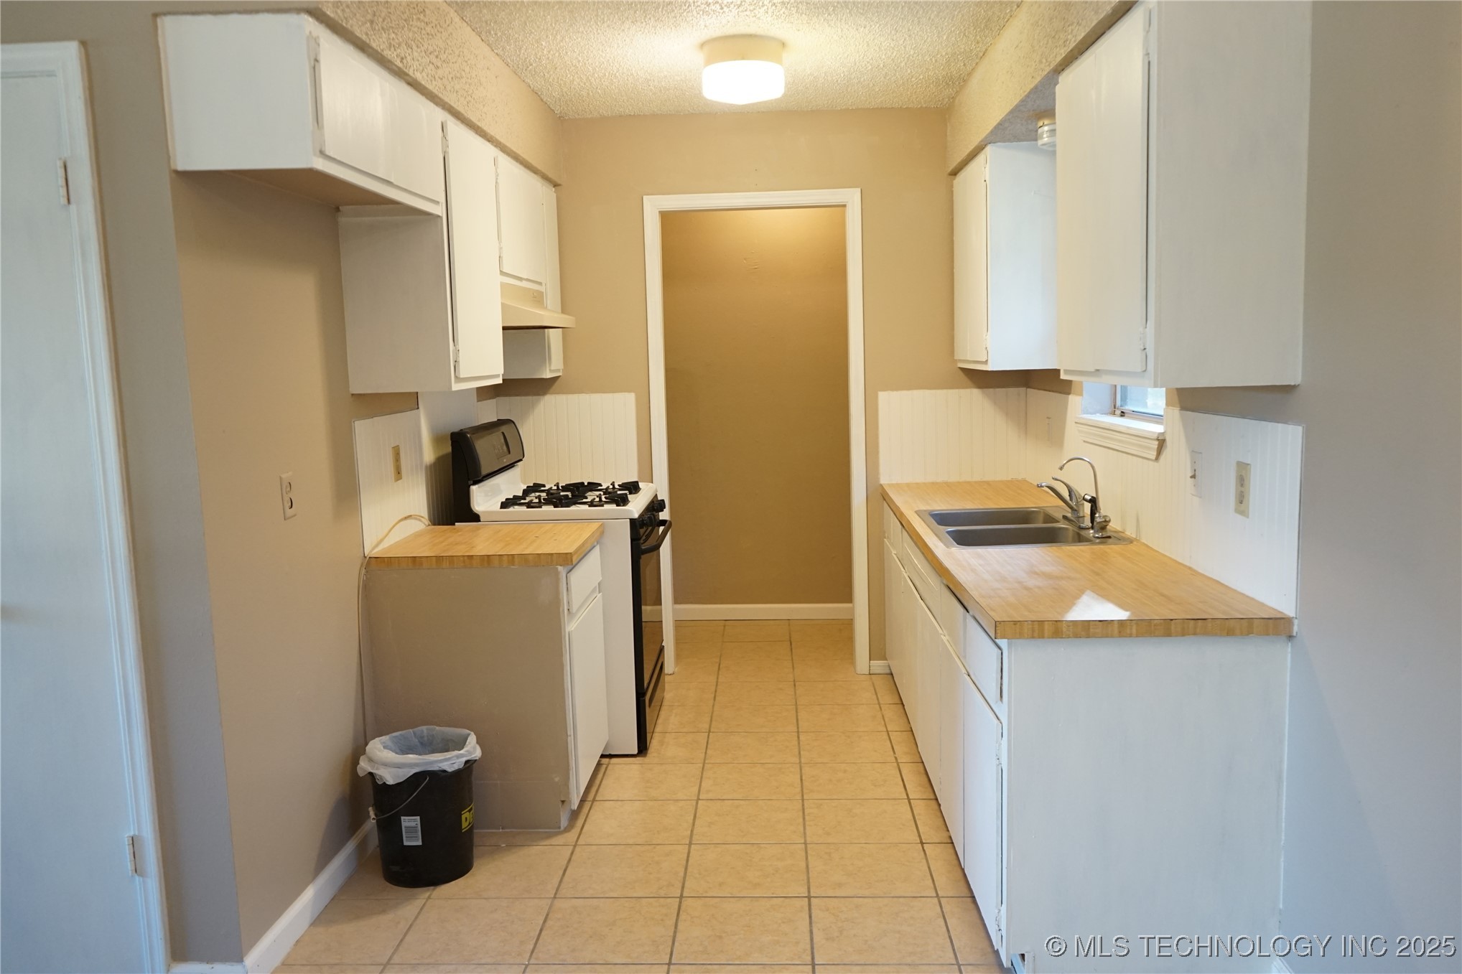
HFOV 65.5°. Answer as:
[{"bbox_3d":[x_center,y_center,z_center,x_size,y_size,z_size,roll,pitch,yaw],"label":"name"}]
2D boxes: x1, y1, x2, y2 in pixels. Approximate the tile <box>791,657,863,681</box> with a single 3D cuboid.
[{"bbox_3d":[0.456,0.827,5.111,0.331,0.010,0.320,-1,7,2],"label":"tile"}]

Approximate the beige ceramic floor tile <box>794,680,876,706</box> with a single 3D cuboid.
[{"bbox_3d":[0.444,0.867,4.786,0.331,0.010,0.320,-1,7,2],"label":"beige ceramic floor tile"}]

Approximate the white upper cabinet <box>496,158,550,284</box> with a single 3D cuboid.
[{"bbox_3d":[-0.914,-0.945,4.191,0.323,0.441,0.771,-1,7,2],"label":"white upper cabinet"}]

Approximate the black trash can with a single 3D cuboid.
[{"bbox_3d":[-0.868,0.907,3.224,0.312,0.360,0.312,-2,7,0],"label":"black trash can"}]

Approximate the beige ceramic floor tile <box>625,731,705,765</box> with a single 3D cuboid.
[{"bbox_3d":[-0.262,0.980,4.249,0.337,0.010,0.335,-1,7,2],"label":"beige ceramic floor tile"}]

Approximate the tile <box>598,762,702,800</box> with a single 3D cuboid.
[{"bbox_3d":[-0.271,1.002,3.838,0.331,0.010,0.320,-1,7,2],"label":"tile"}]

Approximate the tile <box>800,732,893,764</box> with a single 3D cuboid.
[{"bbox_3d":[0.420,0.947,4.136,0.331,0.010,0.320,-1,7,2],"label":"tile"}]

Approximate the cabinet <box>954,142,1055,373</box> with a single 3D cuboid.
[{"bbox_3d":[1.099,-0.882,4.506,0.310,0.817,0.715,-1,7,2],"label":"cabinet"}]

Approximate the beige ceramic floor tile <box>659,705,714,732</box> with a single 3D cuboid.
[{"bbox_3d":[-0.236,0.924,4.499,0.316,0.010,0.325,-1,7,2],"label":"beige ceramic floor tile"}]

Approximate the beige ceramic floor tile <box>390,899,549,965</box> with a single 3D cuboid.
[{"bbox_3d":[-0.656,1.143,2.922,0.337,0.010,0.335,-1,7,2],"label":"beige ceramic floor tile"}]

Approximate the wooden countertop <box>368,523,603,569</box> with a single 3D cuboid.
[{"bbox_3d":[-0.773,0.188,3.732,0.618,0.037,0.609,-1,7,2],"label":"wooden countertop"}]

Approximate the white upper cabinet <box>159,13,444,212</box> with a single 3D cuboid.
[{"bbox_3d":[-0.970,-0.840,2.715,0.323,0.302,0.917,-1,7,2],"label":"white upper cabinet"}]

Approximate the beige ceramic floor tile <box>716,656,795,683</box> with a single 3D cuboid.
[{"bbox_3d":[0.119,0.841,5.143,0.333,0.010,0.325,-1,7,2],"label":"beige ceramic floor tile"}]

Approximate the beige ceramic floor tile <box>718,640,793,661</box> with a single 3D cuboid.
[{"bbox_3d":[0.129,0.794,5.449,0.331,0.010,0.320,-1,7,2],"label":"beige ceramic floor tile"}]

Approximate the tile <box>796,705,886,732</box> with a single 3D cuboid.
[{"bbox_3d":[0.434,0.917,4.494,0.334,0.010,0.332,-1,7,2],"label":"tile"}]

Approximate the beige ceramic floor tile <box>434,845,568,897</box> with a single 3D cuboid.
[{"bbox_3d":[-0.632,1.084,3.198,0.333,0.010,0.325,-1,7,2],"label":"beige ceramic floor tile"}]

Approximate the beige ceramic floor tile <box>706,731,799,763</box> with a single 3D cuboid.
[{"bbox_3d":[0.083,0.974,4.235,0.337,0.010,0.335,-1,7,2],"label":"beige ceramic floor tile"}]

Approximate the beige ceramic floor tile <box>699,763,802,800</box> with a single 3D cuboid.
[{"bbox_3d":[0.070,0.995,3.828,0.333,0.010,0.325,-1,7,2],"label":"beige ceramic floor tile"}]

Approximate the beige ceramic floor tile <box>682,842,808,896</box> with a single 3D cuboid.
[{"bbox_3d":[0.045,1.072,3.171,0.333,0.010,0.325,-1,7,2],"label":"beige ceramic floor tile"}]

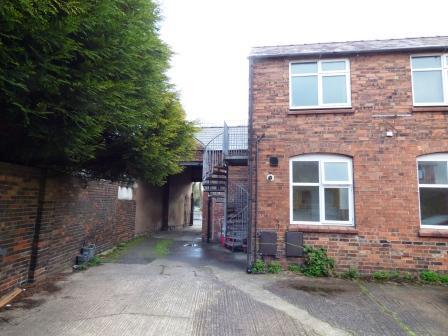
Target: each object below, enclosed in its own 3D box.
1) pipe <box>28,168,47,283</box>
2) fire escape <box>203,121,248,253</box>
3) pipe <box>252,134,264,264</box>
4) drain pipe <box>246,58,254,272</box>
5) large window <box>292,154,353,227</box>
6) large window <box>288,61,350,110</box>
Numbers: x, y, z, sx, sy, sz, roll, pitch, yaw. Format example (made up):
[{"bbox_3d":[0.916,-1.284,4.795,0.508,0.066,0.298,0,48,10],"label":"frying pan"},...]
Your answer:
[{"bbox_3d":[-3.772,1.124,5.257,0.100,2.280,0.100,2,-7,-5],"label":"pipe"},{"bbox_3d":[0.169,0.725,9.805,1.700,4.350,1.700,0,-7,8],"label":"fire escape"},{"bbox_3d":[0.868,0.738,6.240,0.215,3.163,0.070,0,-7,8],"label":"pipe"},{"bbox_3d":[0.665,-0.215,6.377,0.100,5.333,0.110,0,-7,8],"label":"drain pipe"},{"bbox_3d":[2.326,0.514,6.208,1.447,1.672,0.100,0,-7,8],"label":"large window"},{"bbox_3d":[2.410,-2.075,6.521,1.470,1.269,0.100,0,-7,8],"label":"large window"}]

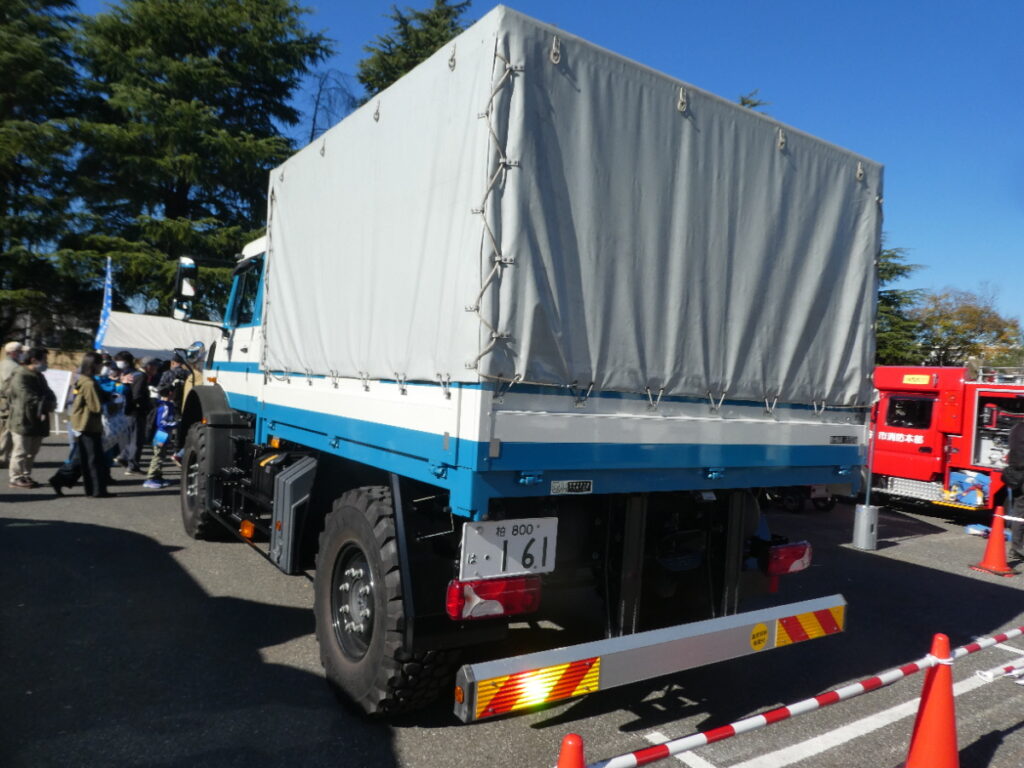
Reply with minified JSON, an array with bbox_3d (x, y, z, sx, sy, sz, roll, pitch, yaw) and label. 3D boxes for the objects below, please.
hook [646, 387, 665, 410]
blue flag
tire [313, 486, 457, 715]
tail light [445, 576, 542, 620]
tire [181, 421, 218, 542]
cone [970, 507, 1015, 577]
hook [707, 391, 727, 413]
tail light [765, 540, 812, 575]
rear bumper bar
[{"bbox_3d":[0.578,0.060,2.857,0.098,0.097,0.040,4,0,-34],"label":"hook"},{"bbox_3d":[-7.192,-1.400,12.500,0.450,1.680,0.150,3,0,40],"label":"blue flag"},{"bbox_3d":[-0.633,1.034,3.446,0.360,1.034,1.044,4,0,-35],"label":"tire"},{"bbox_3d":[-0.073,0.828,2.787,0.383,0.144,0.075,4,0,-34],"label":"tail light"},{"bbox_3d":[-2.829,0.911,6.642,0.360,1.034,1.044,4,0,-35],"label":"tire"},{"bbox_3d":[5.173,1.637,7.574,0.380,0.690,0.380,4,0,-16],"label":"cone"},{"bbox_3d":[0.881,0.078,3.058,0.121,0.095,0.040,4,0,-34],"label":"hook"},{"bbox_3d":[1.468,0.928,3.813,0.383,0.144,0.075,4,0,-34],"label":"tail light"},{"bbox_3d":[0.784,1.149,3.150,2.312,0.188,0.084,4,0,-34],"label":"rear bumper bar"}]

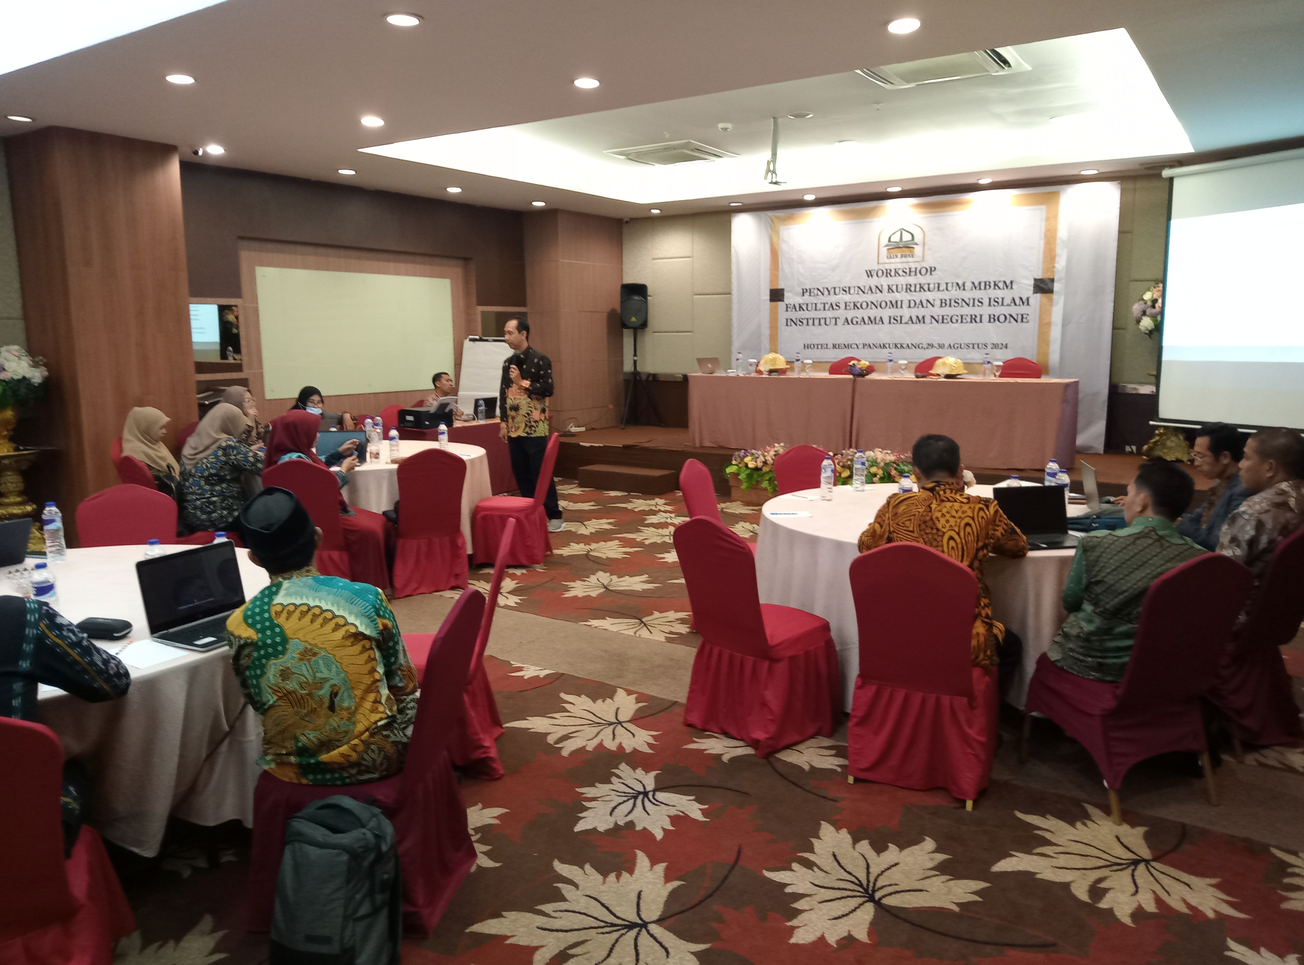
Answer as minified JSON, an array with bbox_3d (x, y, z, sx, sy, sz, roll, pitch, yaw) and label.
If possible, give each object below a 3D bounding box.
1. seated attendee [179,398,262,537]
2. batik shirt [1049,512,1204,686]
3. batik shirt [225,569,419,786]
[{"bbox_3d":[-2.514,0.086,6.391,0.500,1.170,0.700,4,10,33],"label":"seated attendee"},{"bbox_3d":[1.535,0.362,3.468,0.480,0.530,0.360,-3,8,-13],"label":"batik shirt"},{"bbox_3d":[-0.854,0.460,2.760,0.480,0.540,0.380,-5,9,-30],"label":"batik shirt"}]

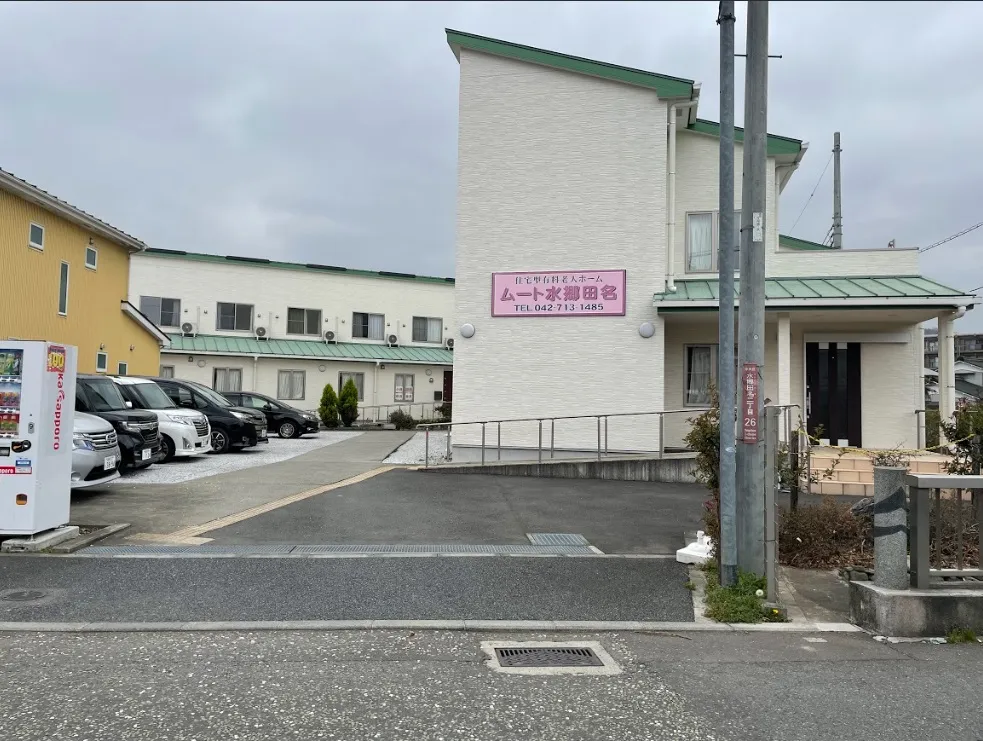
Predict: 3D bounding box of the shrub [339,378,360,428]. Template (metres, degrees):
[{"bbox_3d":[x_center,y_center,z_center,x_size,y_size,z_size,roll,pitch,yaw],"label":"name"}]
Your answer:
[{"bbox_3d":[-5.721,1.340,29.800,0.810,1.994,0.810,1,-3,0],"label":"shrub"}]

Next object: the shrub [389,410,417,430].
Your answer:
[{"bbox_3d":[-3.628,2.062,30.500,1.200,0.825,1.100,1,-3,0],"label":"shrub"}]

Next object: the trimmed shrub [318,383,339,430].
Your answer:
[{"bbox_3d":[-6.526,1.420,29.800,0.800,1.833,0.800,1,-3,0],"label":"trimmed shrub"}]

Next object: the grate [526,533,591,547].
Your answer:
[{"bbox_3d":[0.707,1.782,7.800,0.590,0.060,0.600,1,-3,-2],"label":"grate"}]

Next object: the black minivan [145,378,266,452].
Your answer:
[{"bbox_3d":[-7.971,1.052,17.988,4.700,1.820,1.710,1,-3,-2],"label":"black minivan"}]

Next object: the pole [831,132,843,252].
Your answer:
[{"bbox_3d":[11.342,-2.630,24.192,0.300,10.527,0.300,1,-3,0],"label":"pole"}]

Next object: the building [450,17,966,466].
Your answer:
[{"bbox_3d":[4.309,-2.311,18.227,9.016,8.855,11.500,0,-3,13],"label":"building"}]

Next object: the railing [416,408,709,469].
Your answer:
[{"bbox_3d":[1.342,1.222,13.069,5.600,1.215,0.100,0,-3,13],"label":"railing"}]

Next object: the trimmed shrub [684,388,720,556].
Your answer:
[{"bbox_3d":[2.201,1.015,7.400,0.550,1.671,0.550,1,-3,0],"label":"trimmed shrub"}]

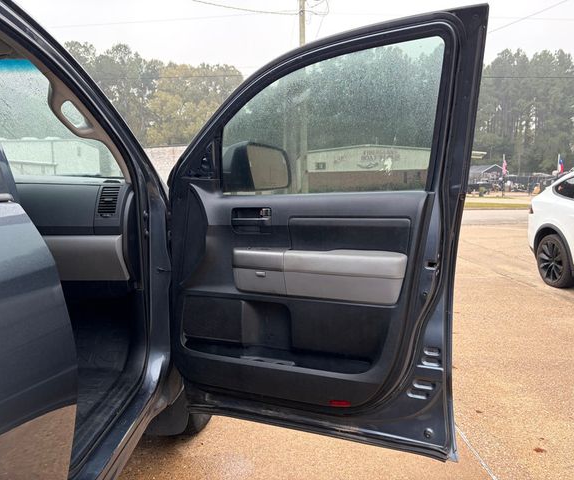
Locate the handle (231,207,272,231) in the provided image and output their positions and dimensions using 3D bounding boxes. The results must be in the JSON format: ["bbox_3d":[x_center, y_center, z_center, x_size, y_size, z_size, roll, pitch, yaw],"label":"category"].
[{"bbox_3d":[-0.118,-0.070,1.600,0.147,0.083,0.040,3,7,23],"label":"handle"}]

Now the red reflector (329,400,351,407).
[{"bbox_3d":[0.174,0.529,1.555,0.073,0.020,0.012,3,7,23],"label":"red reflector"}]

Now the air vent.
[{"bbox_3d":[-0.709,-0.153,1.910,0.082,0.117,0.035,0,6,2],"label":"air vent"}]

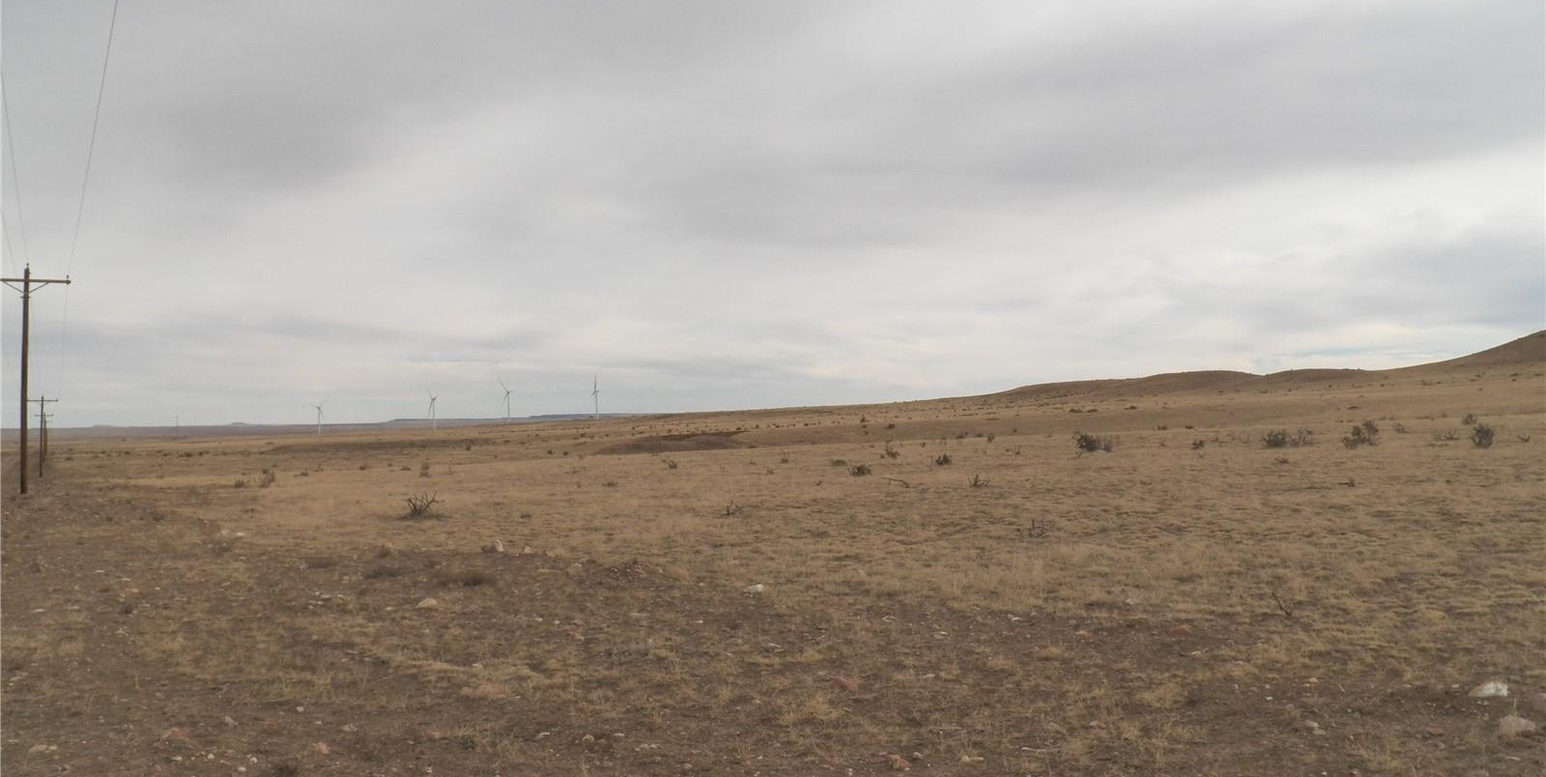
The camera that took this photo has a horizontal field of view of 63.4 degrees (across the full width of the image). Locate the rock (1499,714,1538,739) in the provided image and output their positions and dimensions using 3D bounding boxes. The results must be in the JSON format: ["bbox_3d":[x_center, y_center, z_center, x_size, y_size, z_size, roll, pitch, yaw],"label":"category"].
[{"bbox_3d":[3.665,1.663,6.150,0.169,0.105,0.150,-1,-2,31],"label":"rock"}]

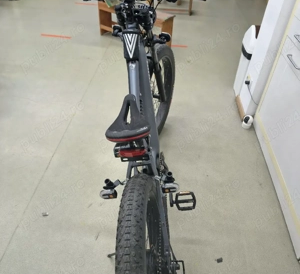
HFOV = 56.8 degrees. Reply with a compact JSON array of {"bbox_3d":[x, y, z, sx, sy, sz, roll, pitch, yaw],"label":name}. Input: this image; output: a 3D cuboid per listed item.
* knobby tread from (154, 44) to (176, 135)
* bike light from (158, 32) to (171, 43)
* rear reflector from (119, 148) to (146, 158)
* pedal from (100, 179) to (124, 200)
[{"bbox_3d":[0.028,-0.280,1.897,0.103,0.737,0.737,13,42,16],"label":"knobby tread"},{"bbox_3d":[0.077,-0.520,1.450,0.060,0.045,0.045,16,43,14],"label":"bike light"},{"bbox_3d":[-0.061,0.055,0.965,0.093,0.031,0.025,-3,41,1],"label":"rear reflector"},{"bbox_3d":[-0.141,0.194,1.045,0.090,0.075,0.055,1,41,-2],"label":"pedal"}]

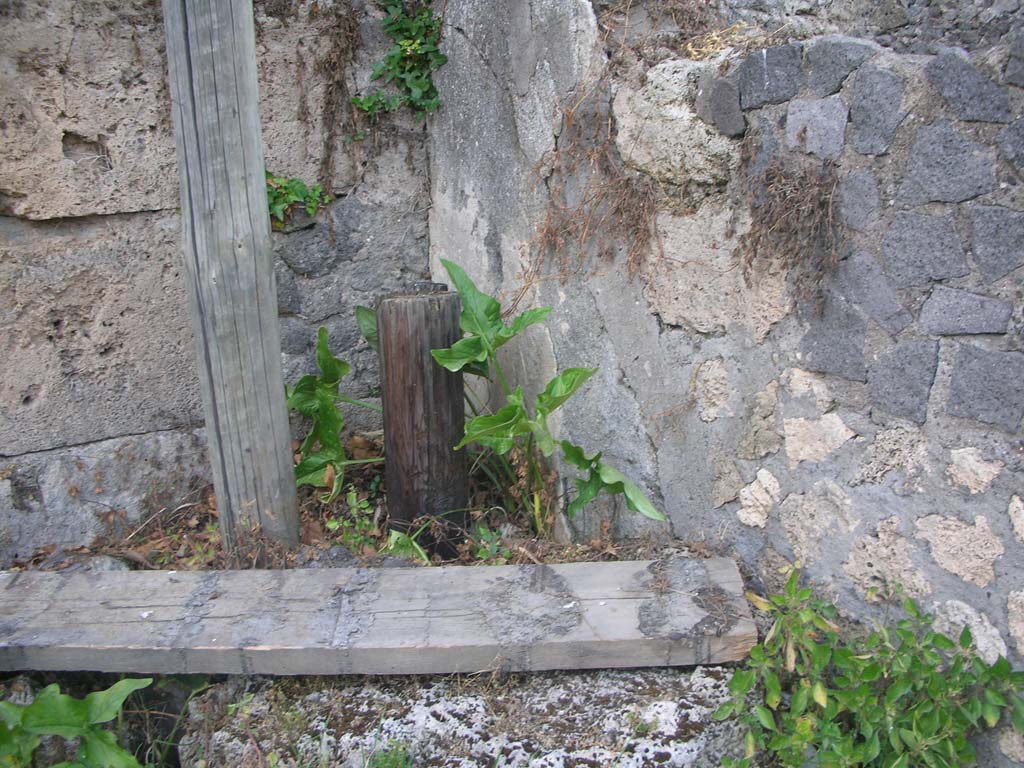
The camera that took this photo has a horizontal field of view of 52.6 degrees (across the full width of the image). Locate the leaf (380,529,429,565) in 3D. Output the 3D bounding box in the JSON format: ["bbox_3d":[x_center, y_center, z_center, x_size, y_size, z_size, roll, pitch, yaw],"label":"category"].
[{"bbox_3d":[-0.169,0.255,1.630,0.076,0.040,0.050,0,20,0],"label":"leaf"}]

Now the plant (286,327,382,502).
[{"bbox_3d":[-0.296,0.052,1.735,0.150,0.260,0.130,0,20,0],"label":"plant"}]

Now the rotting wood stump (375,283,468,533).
[{"bbox_3d":[-0.140,0.052,1.650,0.130,0.410,0.130,0,20,0],"label":"rotting wood stump"}]

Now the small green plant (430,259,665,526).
[{"bbox_3d":[0.056,0.015,1.635,0.350,0.380,0.230,0,20,0],"label":"small green plant"}]

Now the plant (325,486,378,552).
[{"bbox_3d":[-0.262,0.220,1.690,0.088,0.075,0.085,0,20,0],"label":"plant"}]

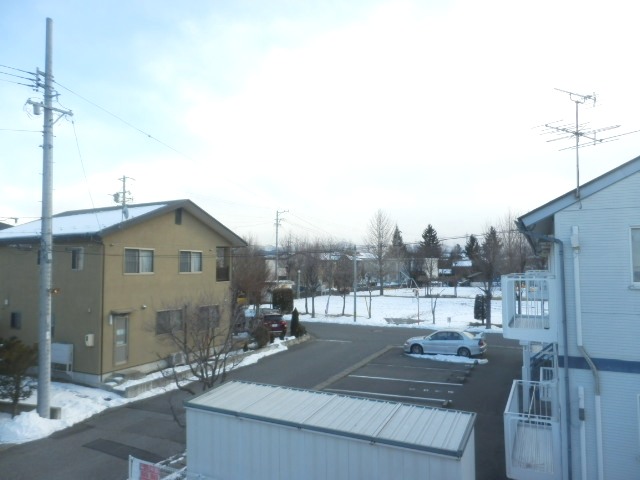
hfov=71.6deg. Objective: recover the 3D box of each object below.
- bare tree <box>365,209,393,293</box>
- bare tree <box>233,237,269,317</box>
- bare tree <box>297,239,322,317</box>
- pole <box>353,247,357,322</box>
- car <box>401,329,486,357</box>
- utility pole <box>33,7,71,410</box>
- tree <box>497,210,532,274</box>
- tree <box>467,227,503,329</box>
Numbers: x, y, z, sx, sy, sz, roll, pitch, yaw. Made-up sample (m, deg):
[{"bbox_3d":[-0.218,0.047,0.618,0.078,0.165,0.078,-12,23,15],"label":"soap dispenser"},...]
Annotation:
[{"bbox_3d":[9.793,1.949,73.647,4.669,14.445,4.669,-1,-4,8],"label":"bare tree"},{"bbox_3d":[-7.070,3.683,45.795,3.604,8.109,3.604,0,-4,-9],"label":"bare tree"},{"bbox_3d":[-1.021,3.666,43.158,2.547,7.640,2.547,-1,-3,-1],"label":"bare tree"},{"bbox_3d":[3.079,3.862,38.813,0.240,6.595,0.240,-1,-4,4],"label":"pole"},{"bbox_3d":[6.819,5.616,24.443,4.350,1.420,1.760,-3,-4,27],"label":"car"},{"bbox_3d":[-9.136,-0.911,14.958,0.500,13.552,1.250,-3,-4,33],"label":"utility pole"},{"bbox_3d":[26.397,1.964,60.218,4.739,12.282,4.739,-2,-4,24],"label":"tree"},{"bbox_3d":[12.679,2.790,33.788,2.807,7.819,2.807,-2,-4,20],"label":"tree"}]

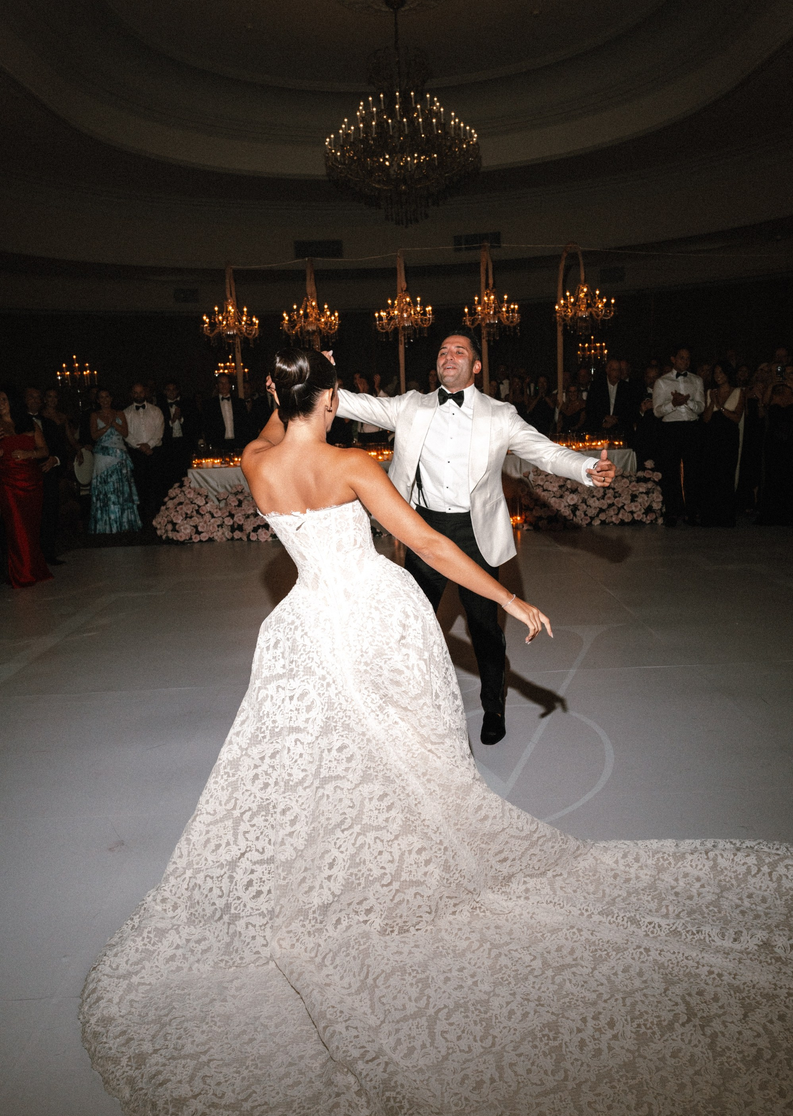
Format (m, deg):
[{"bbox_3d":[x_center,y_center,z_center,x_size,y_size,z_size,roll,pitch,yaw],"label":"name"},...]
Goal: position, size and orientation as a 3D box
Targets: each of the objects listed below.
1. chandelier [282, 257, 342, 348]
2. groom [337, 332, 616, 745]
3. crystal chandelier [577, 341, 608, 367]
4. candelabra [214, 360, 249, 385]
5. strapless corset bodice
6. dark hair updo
[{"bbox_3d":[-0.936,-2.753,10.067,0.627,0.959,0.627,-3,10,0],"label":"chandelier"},{"bbox_3d":[0.289,-0.048,3.772,1.127,1.718,0.700,0,10,14],"label":"groom"},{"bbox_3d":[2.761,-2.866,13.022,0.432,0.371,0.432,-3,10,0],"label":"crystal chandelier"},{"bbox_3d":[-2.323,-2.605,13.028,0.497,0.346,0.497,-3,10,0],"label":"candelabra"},{"bbox_3d":[-0.210,-0.030,2.600,0.300,0.275,0.230,-7,16,19],"label":"strapless corset bodice"},{"bbox_3d":[-0.251,-0.475,2.560,0.165,0.205,0.215,2,21,30],"label":"dark hair updo"}]

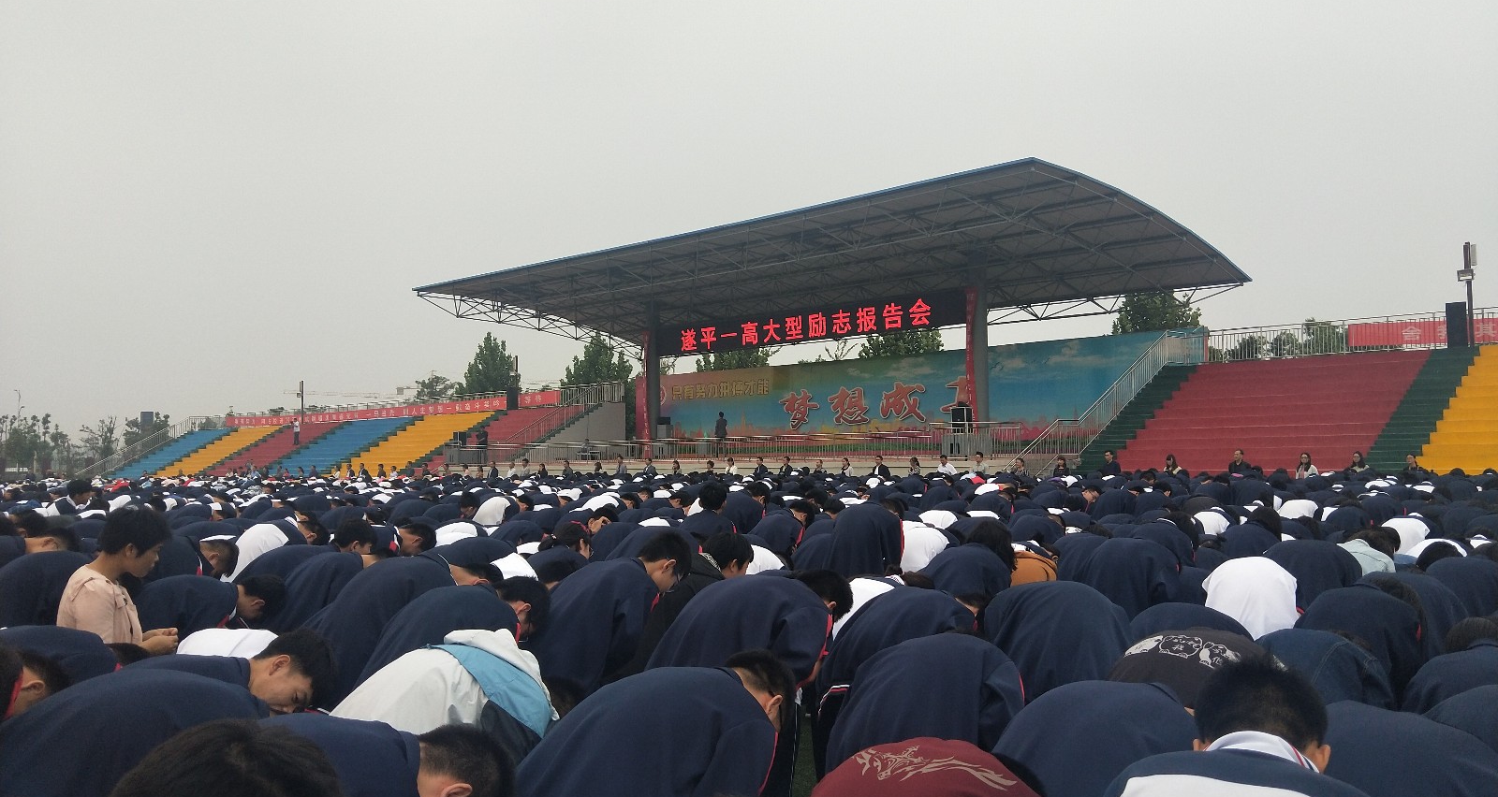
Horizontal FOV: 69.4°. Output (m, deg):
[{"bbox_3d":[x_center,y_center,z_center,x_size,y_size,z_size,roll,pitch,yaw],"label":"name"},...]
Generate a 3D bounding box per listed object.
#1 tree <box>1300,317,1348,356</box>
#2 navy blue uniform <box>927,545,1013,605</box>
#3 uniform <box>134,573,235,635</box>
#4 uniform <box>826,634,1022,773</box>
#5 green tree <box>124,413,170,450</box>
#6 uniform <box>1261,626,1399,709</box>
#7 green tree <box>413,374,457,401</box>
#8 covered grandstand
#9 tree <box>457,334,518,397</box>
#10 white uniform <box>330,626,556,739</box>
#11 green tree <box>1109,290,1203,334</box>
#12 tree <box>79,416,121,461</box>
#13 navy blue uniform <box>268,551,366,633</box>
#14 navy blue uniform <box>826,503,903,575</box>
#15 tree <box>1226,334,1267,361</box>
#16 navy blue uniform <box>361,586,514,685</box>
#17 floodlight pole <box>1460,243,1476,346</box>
[{"bbox_3d":[31.967,-0.032,60.000,3.000,8.800,3.000,-3,-4,36],"label":"tree"},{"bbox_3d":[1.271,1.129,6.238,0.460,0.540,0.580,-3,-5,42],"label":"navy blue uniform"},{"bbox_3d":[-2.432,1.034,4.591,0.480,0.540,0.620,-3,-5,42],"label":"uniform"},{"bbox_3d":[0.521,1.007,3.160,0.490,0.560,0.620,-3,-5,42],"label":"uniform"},{"bbox_3d":[-47.309,4.092,85.000,4.000,6.300,4.000,-3,-4,36],"label":"green tree"},{"bbox_3d":[1.937,1.052,3.650,0.500,0.580,0.580,-3,-4,36],"label":"uniform"},{"bbox_3d":[-27.594,2.725,95.031,4.200,9.880,4.200,-3,-5,42],"label":"green tree"},{"bbox_3d":[1.937,-0.672,46.118,31.100,9.700,17.700,-3,-5,42],"label":"covered grandstand"},{"bbox_3d":[-17.650,0.905,73.103,4.500,10.580,4.500,-3,-5,42],"label":"tree"},{"bbox_3d":[-1.072,1.077,3.850,0.520,0.600,0.650,-3,-4,36],"label":"white uniform"},{"bbox_3d":[16.588,-0.595,44.000,4.000,9.000,4.000,-3,-4,36],"label":"green tree"},{"bbox_3d":[-73.314,5.901,121.878,4.900,7.740,4.900,-3,-5,42],"label":"tree"},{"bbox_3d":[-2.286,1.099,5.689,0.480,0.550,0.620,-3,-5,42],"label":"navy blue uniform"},{"bbox_3d":[0.833,1.090,7.900,0.520,0.650,0.520,-3,-4,36],"label":"navy blue uniform"},{"bbox_3d":[23.879,0.831,52.061,3.200,7.910,3.200,-3,-5,42],"label":"tree"},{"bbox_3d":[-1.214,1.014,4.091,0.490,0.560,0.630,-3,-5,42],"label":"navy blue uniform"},{"bbox_3d":[21.622,-3.129,32.500,0.480,3.150,0.450,-3,-4,36],"label":"floodlight pole"}]

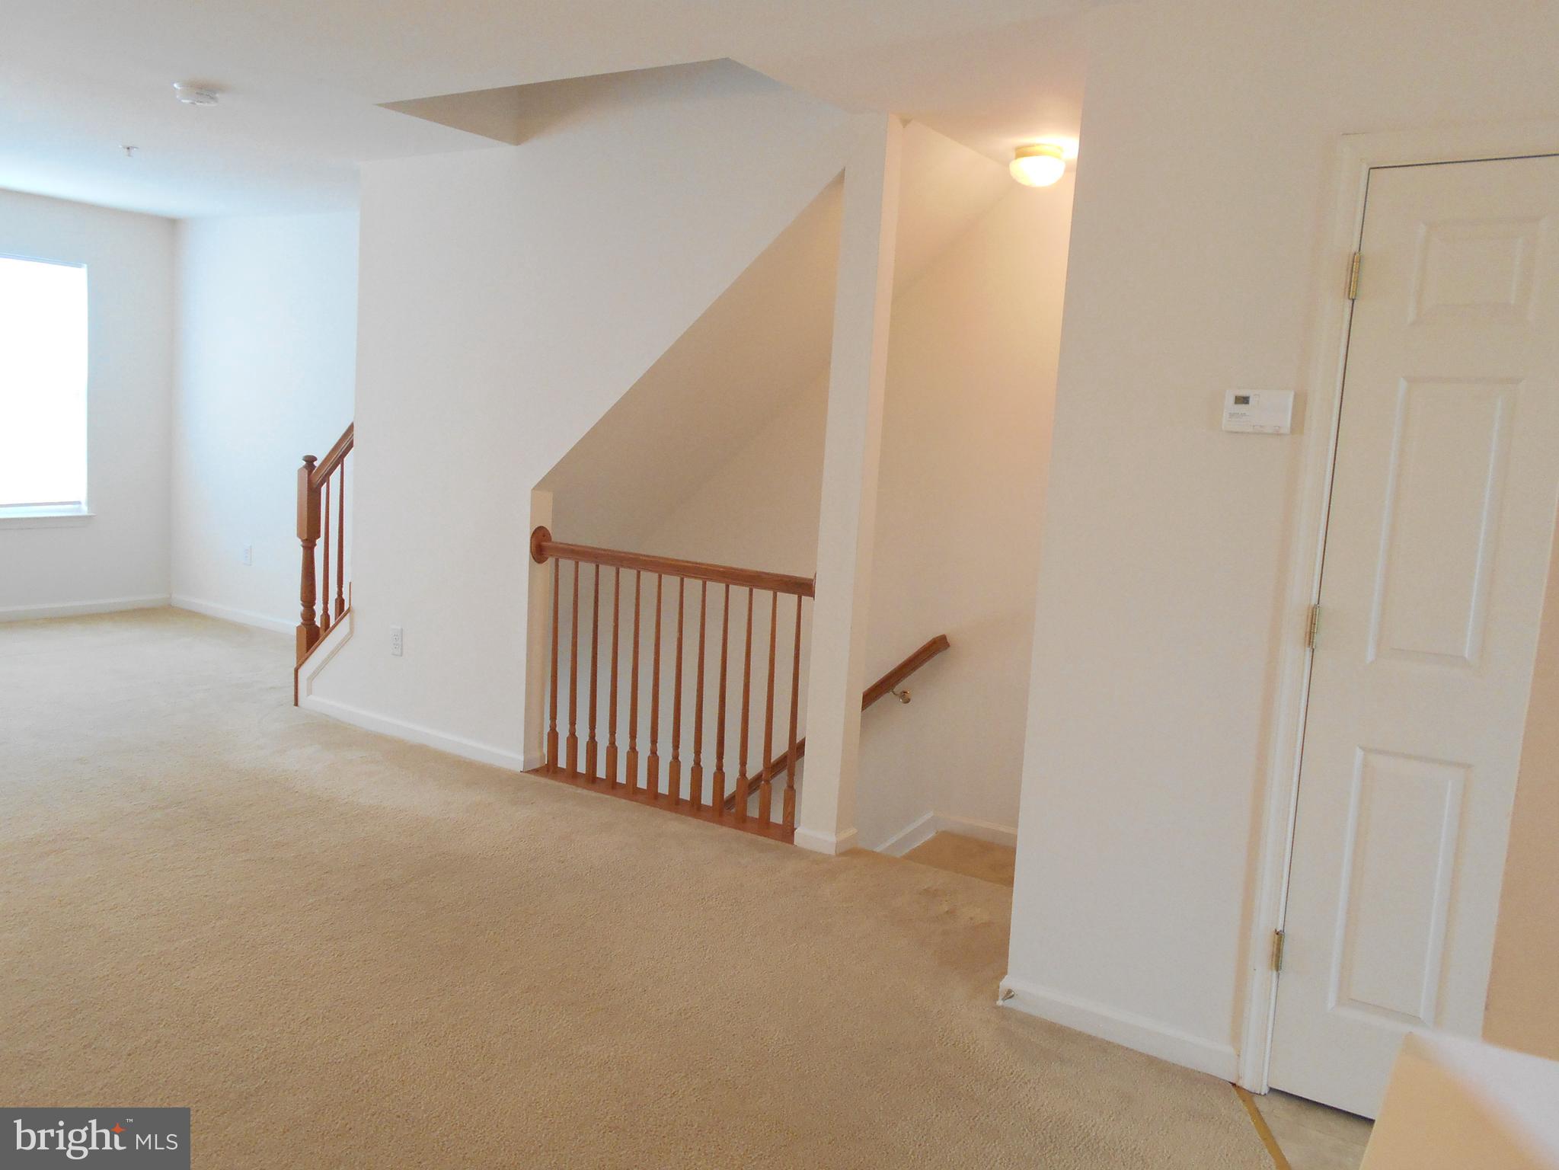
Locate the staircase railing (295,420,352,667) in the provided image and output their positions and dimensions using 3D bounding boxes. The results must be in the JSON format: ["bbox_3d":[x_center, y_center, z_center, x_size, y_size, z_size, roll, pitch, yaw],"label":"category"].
[{"bbox_3d":[-2.010,-0.164,5.279,0.430,1.150,0.110,8,9,31],"label":"staircase railing"}]

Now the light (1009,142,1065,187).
[{"bbox_3d":[0.876,-1.420,3.990,0.187,0.124,0.187,8,9,31],"label":"light"}]

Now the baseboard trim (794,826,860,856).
[{"bbox_3d":[0.162,0.869,4.056,0.170,0.072,0.155,8,9,31],"label":"baseboard trim"}]

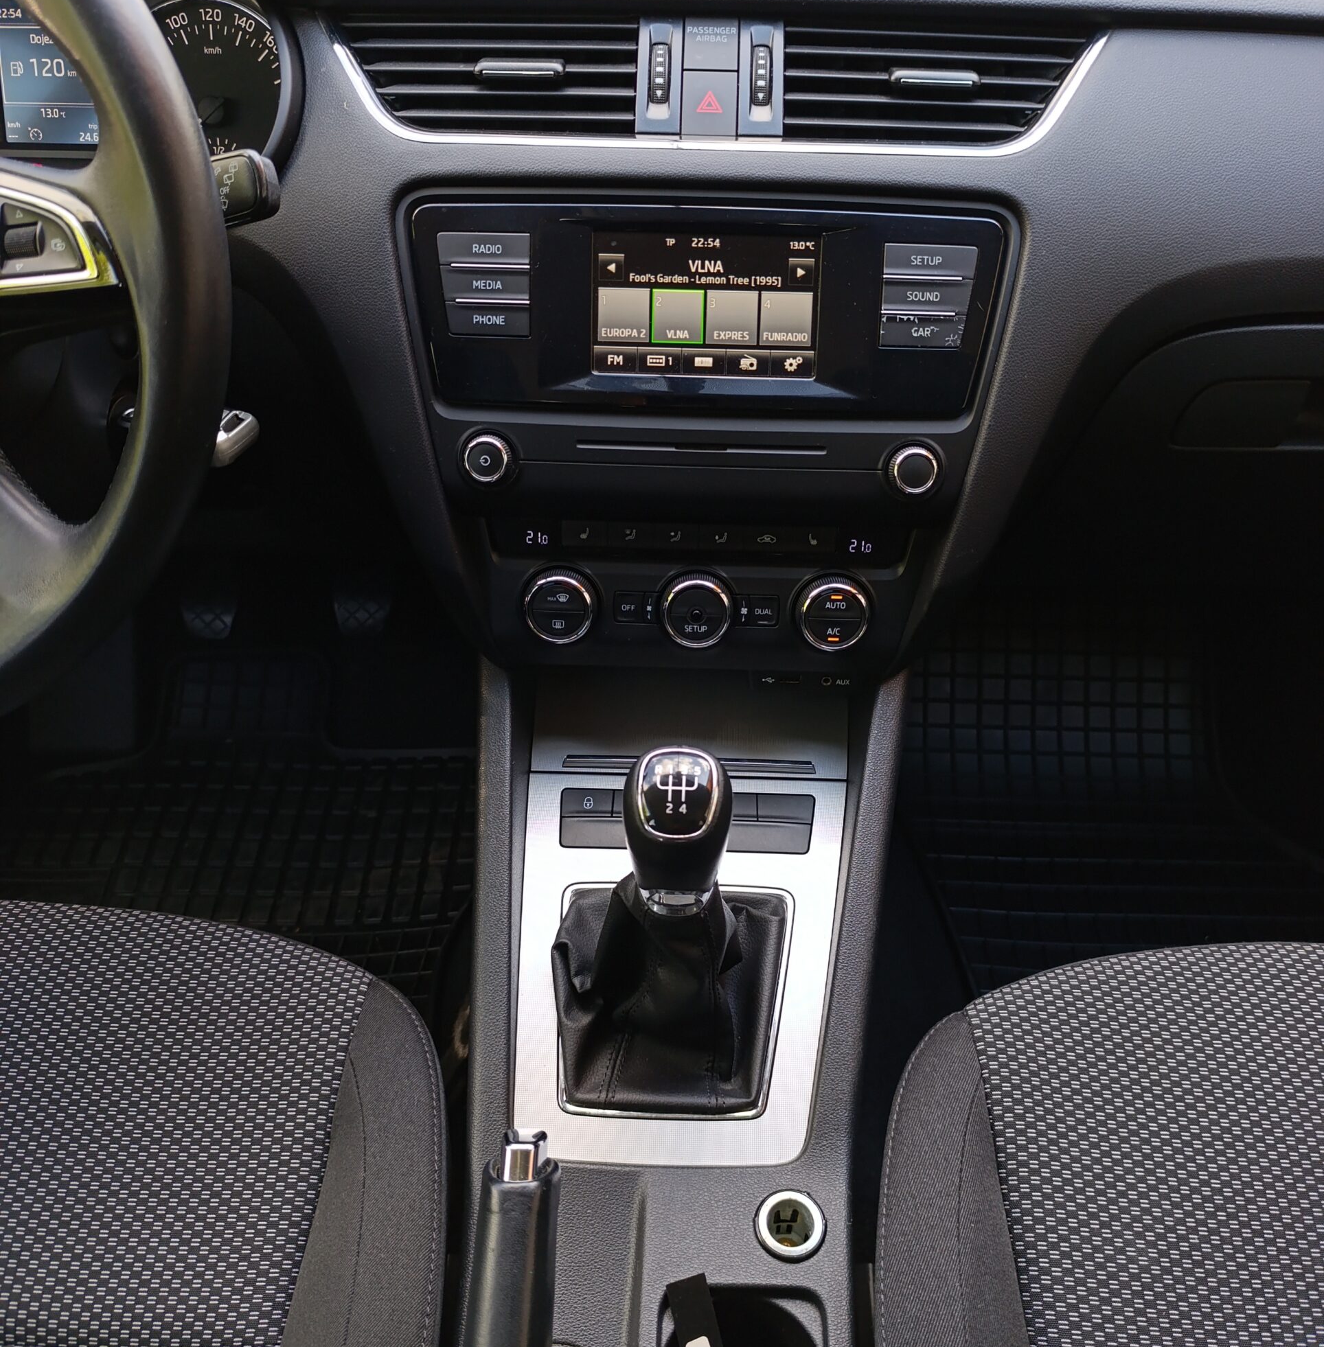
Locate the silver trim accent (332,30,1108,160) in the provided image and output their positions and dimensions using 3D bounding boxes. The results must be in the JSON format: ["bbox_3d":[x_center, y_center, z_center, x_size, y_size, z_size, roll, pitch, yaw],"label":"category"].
[{"bbox_3d":[0.028,-0.293,0.585,0.391,0.065,0.028,1,-2,0],"label":"silver trim accent"}]

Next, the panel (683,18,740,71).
[{"bbox_3d":[0.025,-0.318,0.590,0.028,0.025,0.010,1,-2,0],"label":"panel"}]

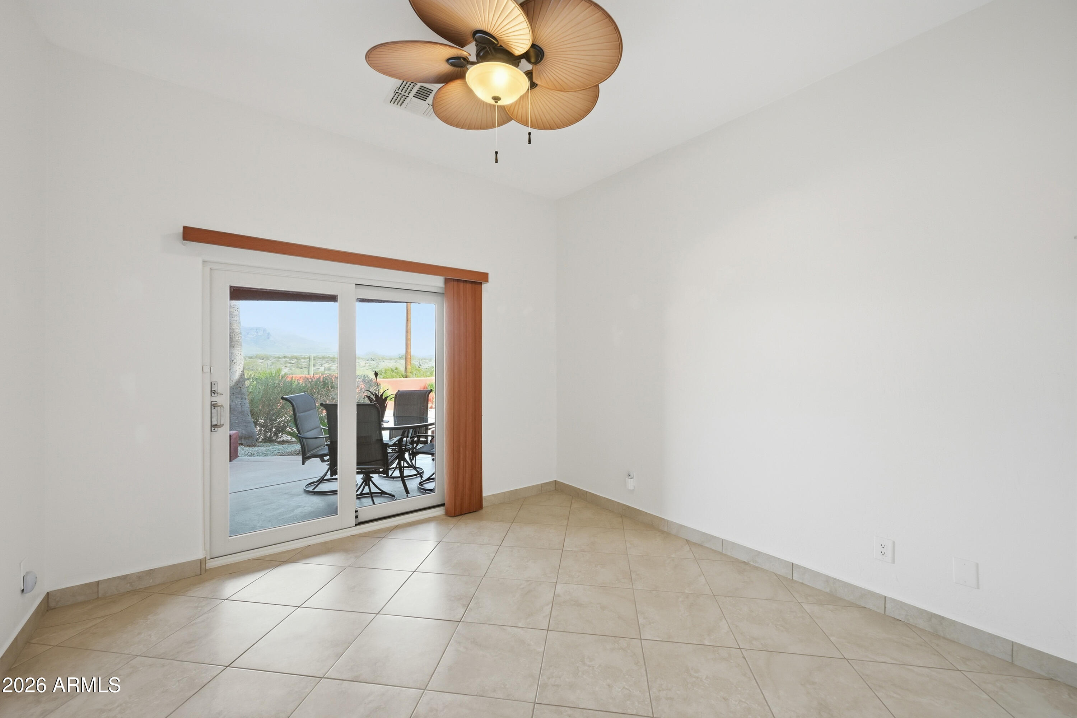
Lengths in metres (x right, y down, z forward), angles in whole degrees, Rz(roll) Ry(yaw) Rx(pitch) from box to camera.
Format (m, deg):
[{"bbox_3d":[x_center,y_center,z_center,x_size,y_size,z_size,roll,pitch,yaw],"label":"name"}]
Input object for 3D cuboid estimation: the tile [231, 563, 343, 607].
[{"bbox_3d":[-1.513,1.378,2.571,0.456,0.012,0.456,0,0,8],"label":"tile"}]

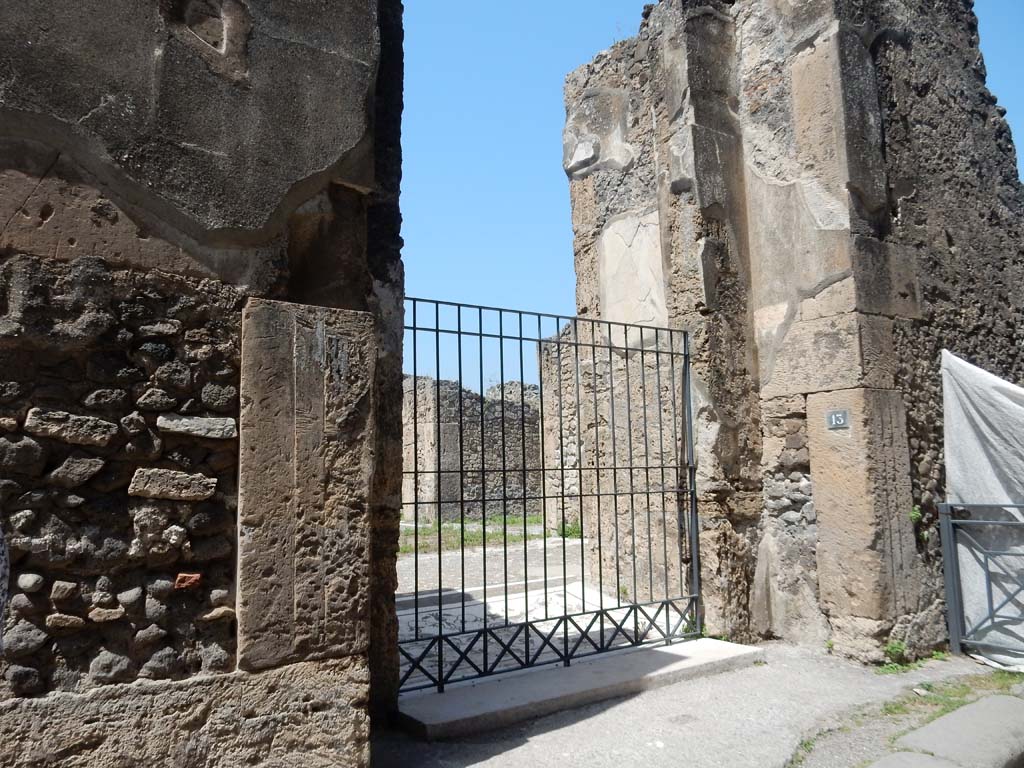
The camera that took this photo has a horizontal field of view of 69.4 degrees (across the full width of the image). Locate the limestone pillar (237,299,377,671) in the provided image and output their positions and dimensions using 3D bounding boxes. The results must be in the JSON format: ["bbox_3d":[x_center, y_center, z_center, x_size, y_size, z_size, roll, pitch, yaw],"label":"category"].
[{"bbox_3d":[-0.950,0.417,3.219,0.545,1.463,0.420,3,-7,-32],"label":"limestone pillar"}]

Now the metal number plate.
[{"bbox_3d":[2.383,0.264,5.411,0.012,0.135,0.168,3,-7,-32],"label":"metal number plate"}]

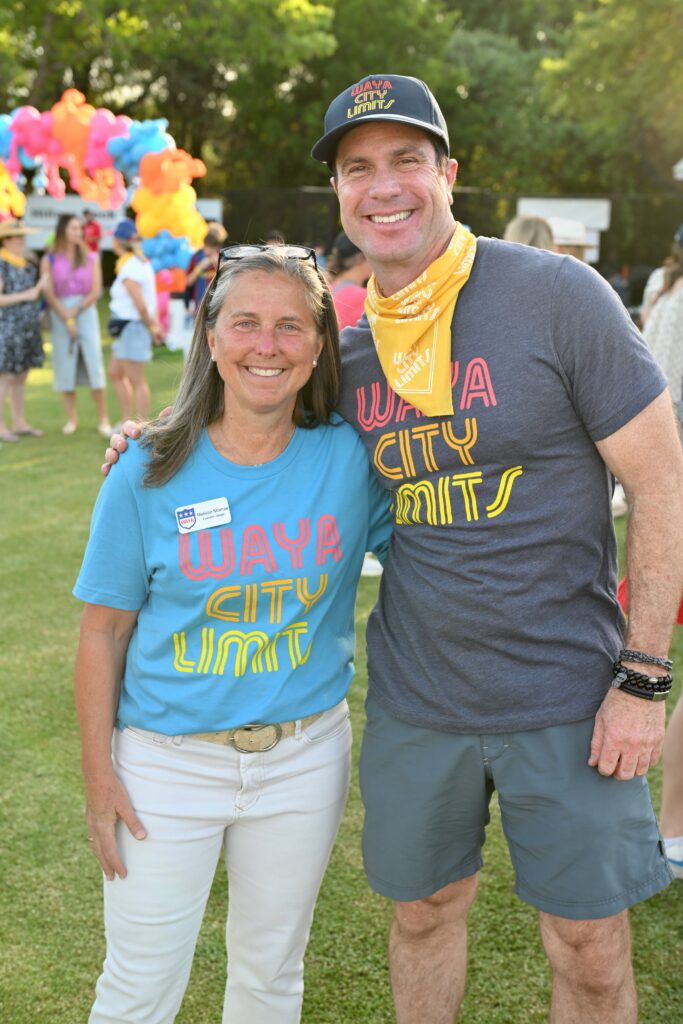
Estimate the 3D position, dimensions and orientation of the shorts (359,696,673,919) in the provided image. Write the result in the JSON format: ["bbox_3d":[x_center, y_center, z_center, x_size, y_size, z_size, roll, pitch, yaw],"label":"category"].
[{"bbox_3d":[0.261,0.380,2.160,0.460,0.400,0.310,2,11,18],"label":"shorts"}]

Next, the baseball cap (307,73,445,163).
[{"bbox_3d":[0.053,-0.541,1.950,0.178,0.127,0.265,-6,10,17],"label":"baseball cap"}]

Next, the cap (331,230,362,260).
[{"bbox_3d":[0.087,-1.378,7.300,0.260,0.140,0.175,-5,11,-1],"label":"cap"}]

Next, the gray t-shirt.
[{"bbox_3d":[0.203,-0.047,2.110,0.560,0.710,0.320,-2,10,21],"label":"gray t-shirt"}]

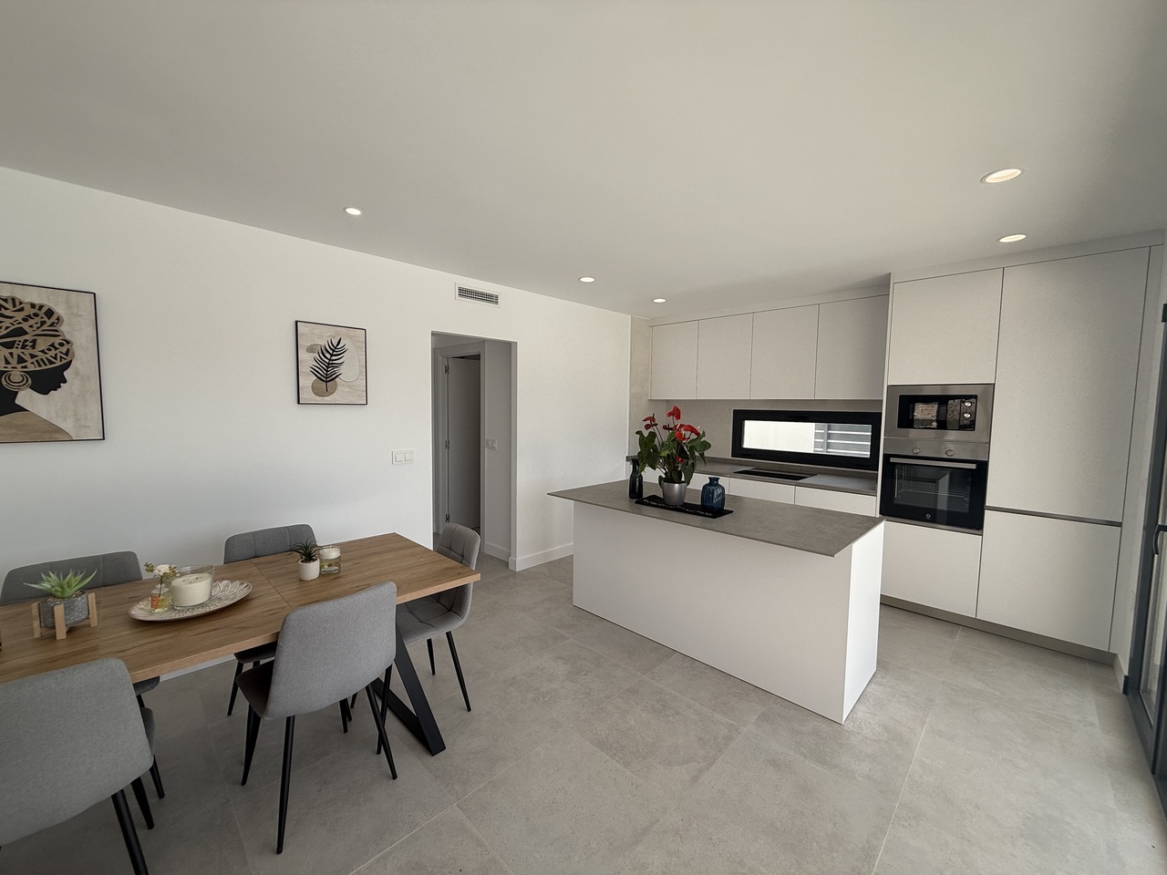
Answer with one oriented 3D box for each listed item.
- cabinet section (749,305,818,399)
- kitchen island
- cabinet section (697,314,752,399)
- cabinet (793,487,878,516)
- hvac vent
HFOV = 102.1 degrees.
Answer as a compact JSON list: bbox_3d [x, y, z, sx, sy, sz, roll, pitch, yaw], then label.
[{"bbox_3d":[1.988,-0.779,4.531,0.601,0.838,0.360,5,6,44],"label":"cabinet section"},{"bbox_3d":[0.719,0.866,2.983,1.825,0.890,0.950,5,6,44],"label":"kitchen island"},{"bbox_3d":[1.558,-0.816,4.948,0.599,0.838,0.360,5,6,44],"label":"cabinet section"},{"bbox_3d":[2.207,0.792,4.024,0.600,0.733,0.600,5,6,44],"label":"cabinet"},{"bbox_3d":[-0.829,-1.131,3.768,0.022,0.126,0.413,5,6,44],"label":"hvac vent"}]

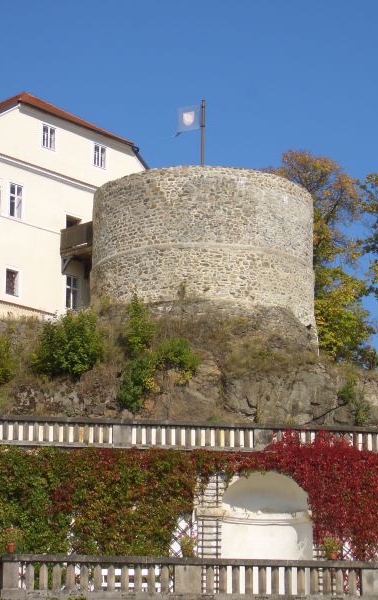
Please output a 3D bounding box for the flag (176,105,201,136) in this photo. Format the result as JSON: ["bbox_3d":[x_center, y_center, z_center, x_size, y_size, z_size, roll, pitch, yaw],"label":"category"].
[{"bbox_3d":[-0.023,-8.277,69.940,1.100,1.280,0.150,-4,-12,20],"label":"flag"}]

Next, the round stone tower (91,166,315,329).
[{"bbox_3d":[0.652,-1.604,68.934,10.000,6.200,10.000,0,-12,0],"label":"round stone tower"}]

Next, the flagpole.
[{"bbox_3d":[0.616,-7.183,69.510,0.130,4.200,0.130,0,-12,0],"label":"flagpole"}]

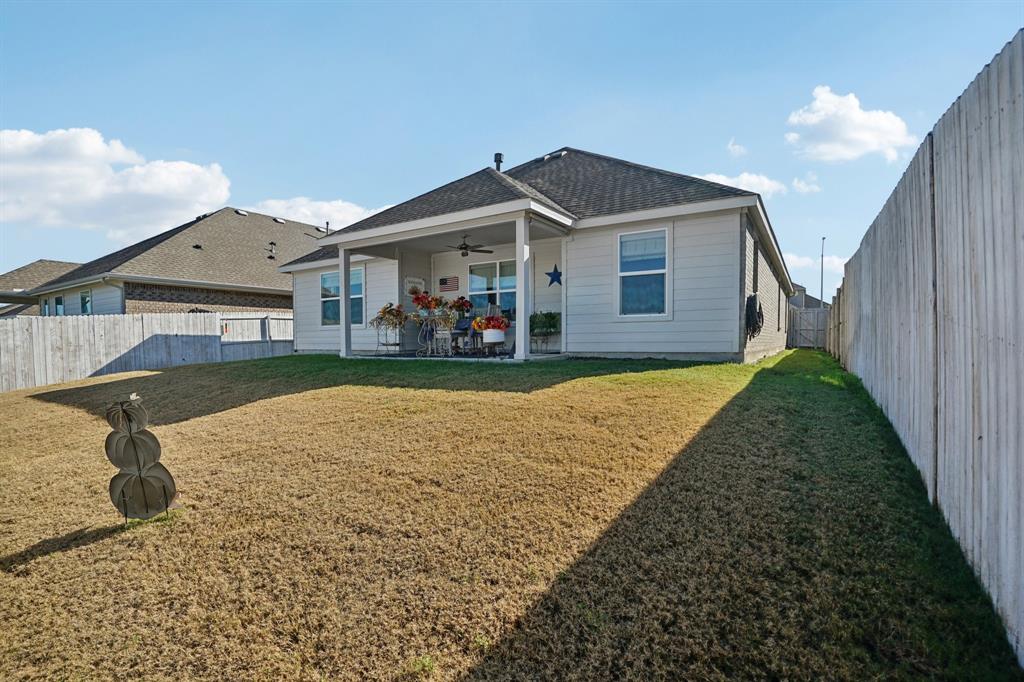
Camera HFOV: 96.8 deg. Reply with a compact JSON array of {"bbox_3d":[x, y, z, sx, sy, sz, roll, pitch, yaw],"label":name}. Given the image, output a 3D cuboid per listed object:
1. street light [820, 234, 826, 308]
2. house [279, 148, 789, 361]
[{"bbox_3d":[21.400,-2.950,31.300,0.350,8.500,1.800,0,0,33],"label":"street light"},{"bbox_3d":[1.860,-3.120,15.720,12.700,7.100,16.200,0,0,33],"label":"house"}]

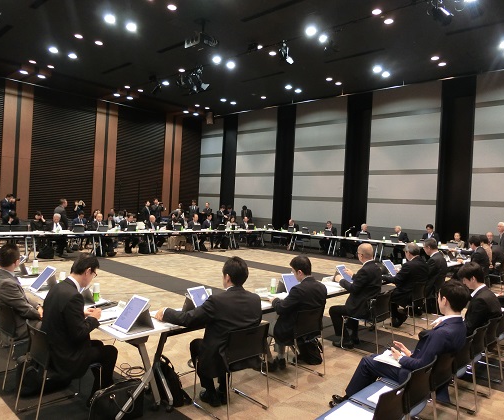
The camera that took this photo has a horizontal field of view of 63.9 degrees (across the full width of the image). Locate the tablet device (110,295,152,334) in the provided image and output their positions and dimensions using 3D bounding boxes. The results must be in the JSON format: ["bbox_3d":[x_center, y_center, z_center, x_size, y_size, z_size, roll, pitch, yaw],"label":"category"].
[{"bbox_3d":[-1.008,0.858,3.369,0.230,0.305,0.015,4,-39,43],"label":"tablet device"}]

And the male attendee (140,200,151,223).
[{"bbox_3d":[-4.129,0.500,15.810,0.360,1.670,0.500,3,1,23],"label":"male attendee"}]

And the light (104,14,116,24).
[{"bbox_3d":[-3.634,-4.888,10.387,0.240,0.060,0.240,3,1,42],"label":"light"}]

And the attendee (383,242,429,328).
[{"bbox_3d":[2.342,1.160,6.282,0.740,1.280,0.550,4,1,43],"label":"attendee"}]

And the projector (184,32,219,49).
[{"bbox_3d":[-1.365,-4.407,10.810,0.580,0.230,0.500,4,1,43],"label":"projector"}]

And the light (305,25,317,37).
[{"bbox_3d":[1.537,-4.636,10.497,0.240,0.060,0.240,3,1,42],"label":"light"}]

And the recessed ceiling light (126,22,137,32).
[{"bbox_3d":[-3.375,-5.159,11.388,0.250,0.070,0.250,4,1,43],"label":"recessed ceiling light"}]

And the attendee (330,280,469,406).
[{"bbox_3d":[1.163,1.132,3.315,1.040,1.230,0.520,4,1,43],"label":"attendee"}]

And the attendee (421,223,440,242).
[{"bbox_3d":[5.845,1.176,13.345,0.550,1.360,0.780,3,1,42],"label":"attendee"}]

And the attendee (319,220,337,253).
[{"bbox_3d":[3.047,1.074,16.200,0.520,1.270,0.800,4,1,43],"label":"attendee"}]

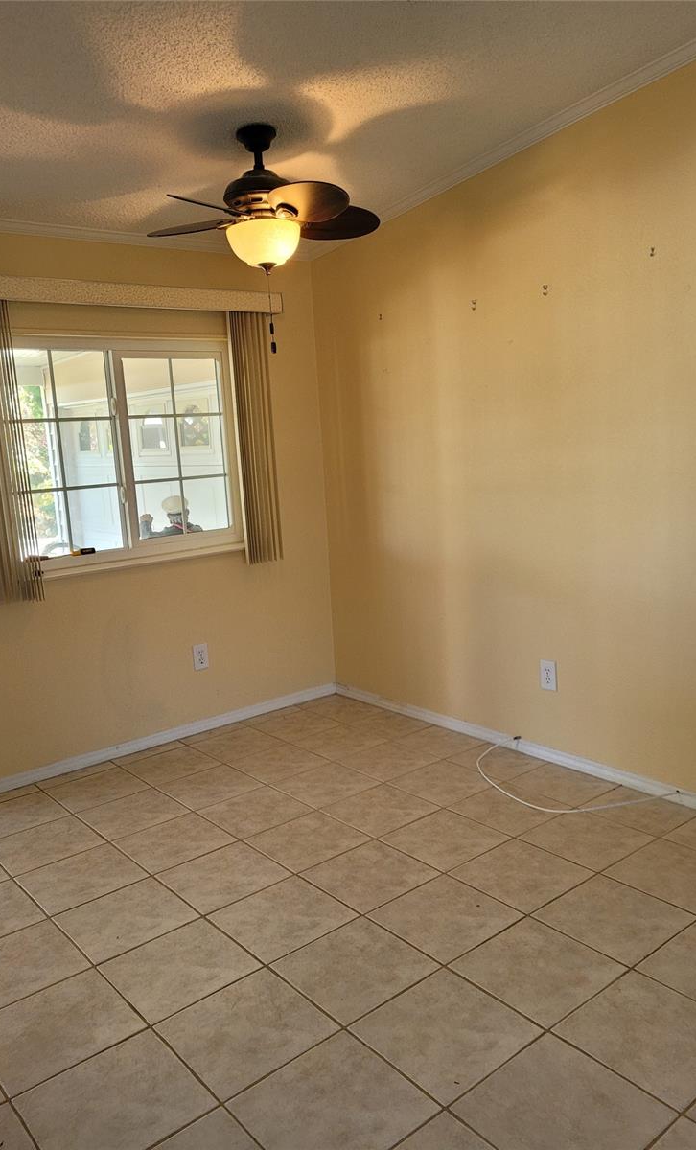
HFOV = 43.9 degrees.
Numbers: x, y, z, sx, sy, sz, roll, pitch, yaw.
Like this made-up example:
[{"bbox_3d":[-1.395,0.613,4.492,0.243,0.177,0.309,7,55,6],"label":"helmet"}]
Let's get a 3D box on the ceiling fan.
[{"bbox_3d":[-0.286,-1.231,2.857,0.890,0.440,0.890,-11,12,-38],"label":"ceiling fan"}]

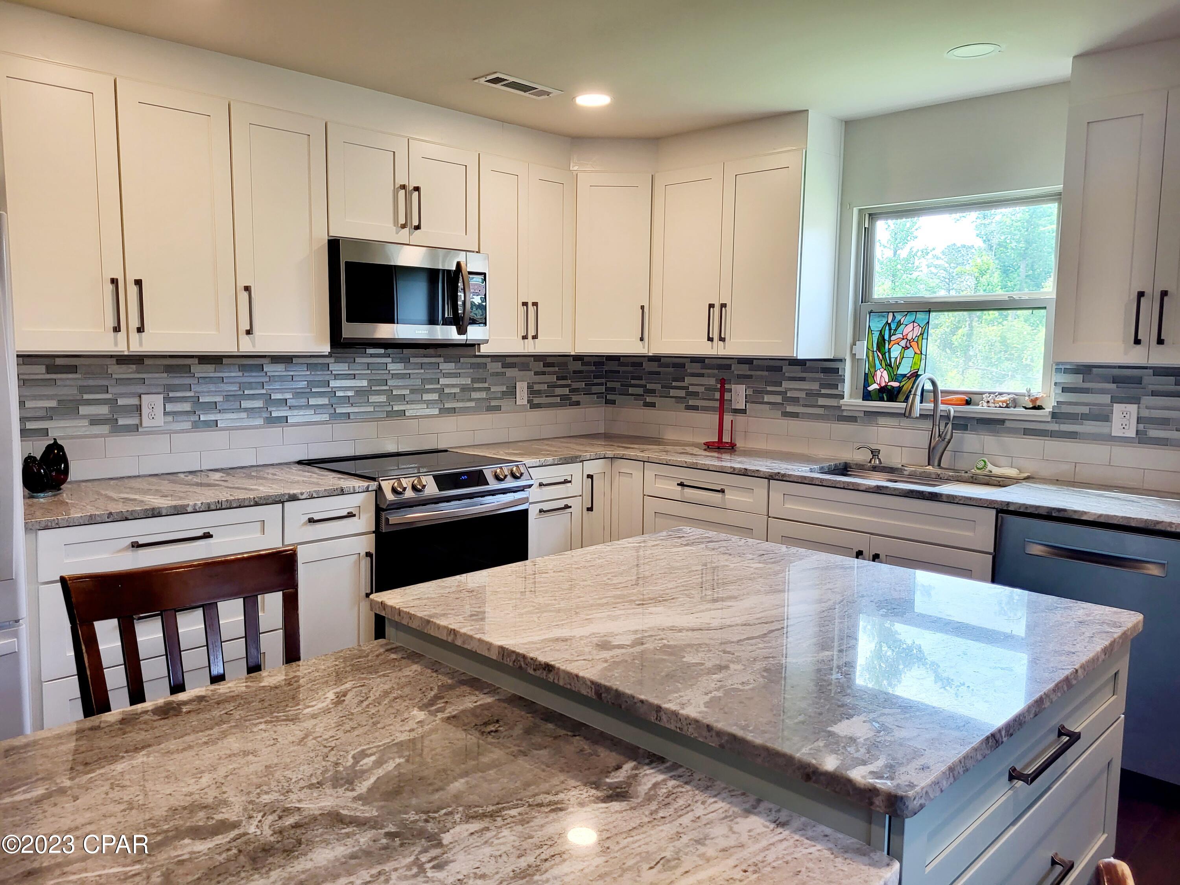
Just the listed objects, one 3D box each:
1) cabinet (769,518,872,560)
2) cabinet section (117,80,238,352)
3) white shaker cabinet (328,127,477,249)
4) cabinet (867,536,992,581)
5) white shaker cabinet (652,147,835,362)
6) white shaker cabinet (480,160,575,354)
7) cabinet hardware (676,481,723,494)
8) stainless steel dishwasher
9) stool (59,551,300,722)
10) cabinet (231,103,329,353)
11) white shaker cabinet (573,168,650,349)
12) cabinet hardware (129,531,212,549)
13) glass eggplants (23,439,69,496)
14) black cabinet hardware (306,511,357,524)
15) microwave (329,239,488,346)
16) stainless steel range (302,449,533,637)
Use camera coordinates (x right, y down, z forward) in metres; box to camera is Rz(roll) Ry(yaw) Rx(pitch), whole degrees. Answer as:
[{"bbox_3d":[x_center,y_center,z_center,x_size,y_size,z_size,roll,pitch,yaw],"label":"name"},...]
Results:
[{"bbox_3d":[1.127,0.618,3.828,0.457,0.612,0.625,7,9,43],"label":"cabinet"},{"bbox_3d":[-1.538,-0.775,3.188,0.320,0.903,0.379,6,8,43],"label":"cabinet section"},{"bbox_3d":[-0.873,-1.070,3.828,0.322,0.437,0.760,7,9,43],"label":"white shaker cabinet"},{"bbox_3d":[1.432,0.654,3.479,0.455,0.600,0.570,7,9,43],"label":"cabinet"},{"bbox_3d":[0.733,-0.868,4.277,0.848,0.908,0.335,7,9,43],"label":"white shaker cabinet"},{"bbox_3d":[-0.402,-0.888,4.348,0.322,0.904,0.612,7,9,43],"label":"white shaker cabinet"},{"bbox_3d":[0.492,0.201,3.922,0.238,0.013,0.034,7,9,43],"label":"cabinet hardware"},{"bbox_3d":[1.847,0.653,3.127,0.608,0.815,0.625,7,9,43],"label":"stainless steel dishwasher"},{"bbox_3d":[-0.678,0.750,1.682,0.455,0.991,0.500,-5,8,-39],"label":"stool"},{"bbox_3d":[-1.269,-0.796,3.444,0.322,0.904,0.379,7,9,43],"label":"cabinet"},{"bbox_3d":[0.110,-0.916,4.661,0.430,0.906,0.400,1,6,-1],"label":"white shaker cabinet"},{"bbox_3d":[-1.315,0.309,2.803,0.034,0.013,0.236,7,9,43],"label":"cabinet hardware"},{"bbox_3d":[-1.823,0.079,2.970,0.157,0.183,0.150,7,9,43],"label":"glass eggplants"},{"bbox_3d":[-0.930,0.272,3.203,0.034,0.013,0.174,7,9,43],"label":"black cabinet hardware"},{"bbox_3d":[-0.844,-0.638,3.860,0.418,0.420,0.757,7,9,43],"label":"microwave"},{"bbox_3d":[-0.747,0.541,3.849,0.690,0.920,0.760,7,9,43],"label":"stainless steel range"}]

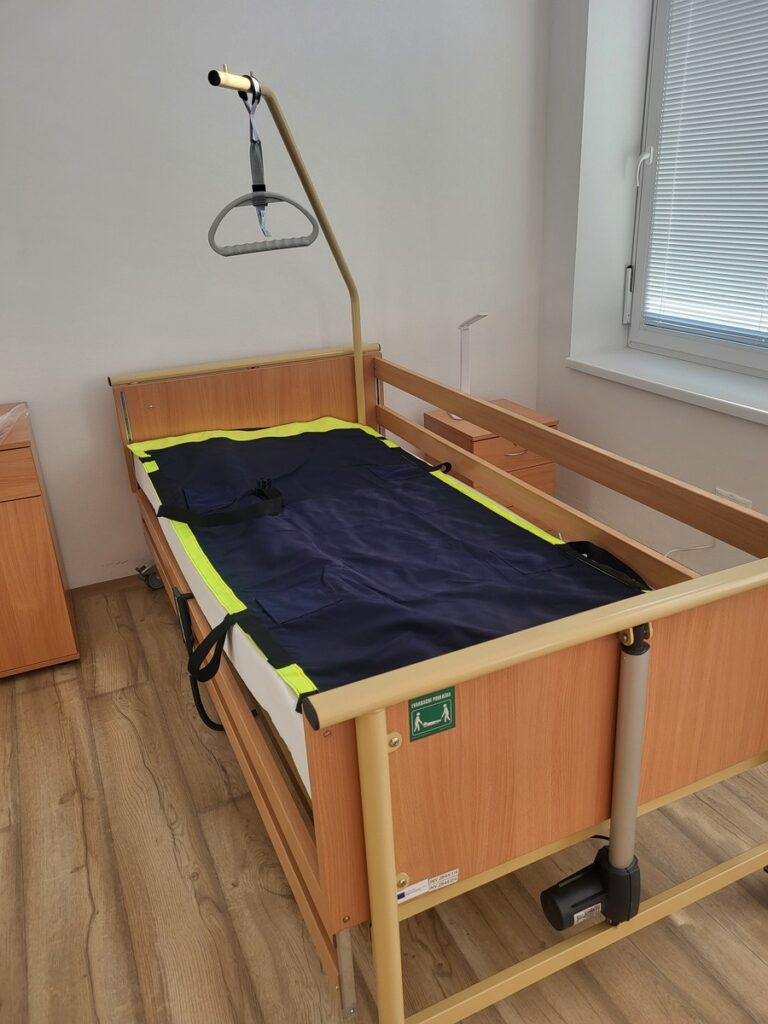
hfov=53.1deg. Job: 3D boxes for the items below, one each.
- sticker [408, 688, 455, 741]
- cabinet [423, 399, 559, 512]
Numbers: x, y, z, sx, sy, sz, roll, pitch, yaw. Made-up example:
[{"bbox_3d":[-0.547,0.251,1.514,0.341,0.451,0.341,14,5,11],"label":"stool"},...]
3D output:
[{"bbox_3d":[0.063,0.256,0.978,0.065,0.068,0.002,-12,24,-21],"label":"sticker"},{"bbox_3d":[0.453,-0.175,3.287,0.405,0.473,0.425,-12,24,-21],"label":"cabinet"}]

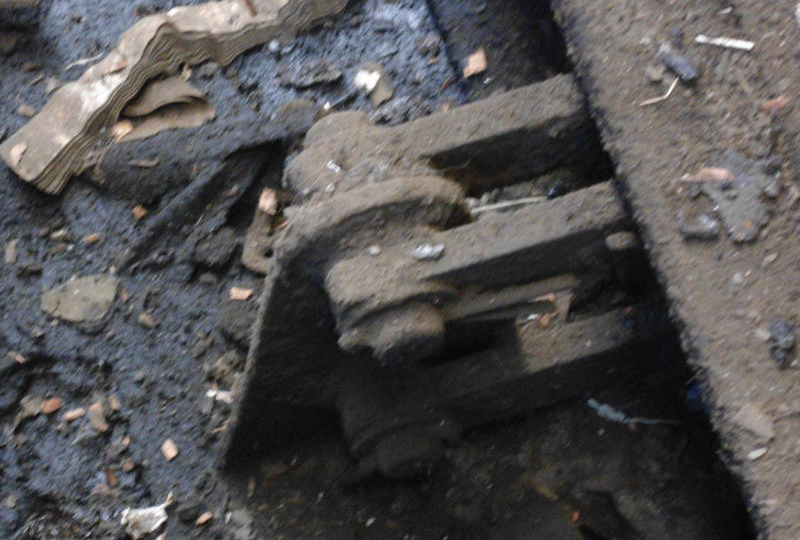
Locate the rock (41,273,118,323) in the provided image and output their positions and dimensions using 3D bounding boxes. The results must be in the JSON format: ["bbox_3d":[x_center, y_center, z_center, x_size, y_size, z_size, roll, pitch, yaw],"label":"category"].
[{"bbox_3d":[-0.256,0.023,1.937,0.060,0.020,0.042,0,52,4],"label":"rock"}]

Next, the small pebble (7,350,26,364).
[{"bbox_3d":[-0.330,0.075,2.087,0.018,0.006,0.009,25,54,19],"label":"small pebble"}]

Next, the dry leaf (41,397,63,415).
[{"bbox_3d":[-0.228,0.088,1.591,0.013,0.004,0.009,-37,56,-13],"label":"dry leaf"}]

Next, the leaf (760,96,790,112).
[{"bbox_3d":[0.303,-0.133,1.954,0.024,0.005,0.009,-15,53,-8],"label":"leaf"}]

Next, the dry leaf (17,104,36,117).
[{"bbox_3d":[-0.269,-0.115,1.740,0.017,0.004,0.006,26,65,27],"label":"dry leaf"}]

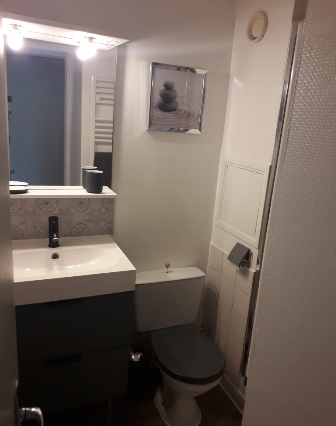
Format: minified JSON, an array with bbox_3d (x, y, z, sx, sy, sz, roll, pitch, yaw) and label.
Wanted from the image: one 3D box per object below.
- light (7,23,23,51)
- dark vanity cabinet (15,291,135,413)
[{"bbox_3d":[-0.656,-0.759,1.513,0.062,0.094,0.062,-2,16,-24],"label":"light"},{"bbox_3d":[-0.546,0.576,1.738,0.600,0.575,0.470,-2,15,-24],"label":"dark vanity cabinet"}]

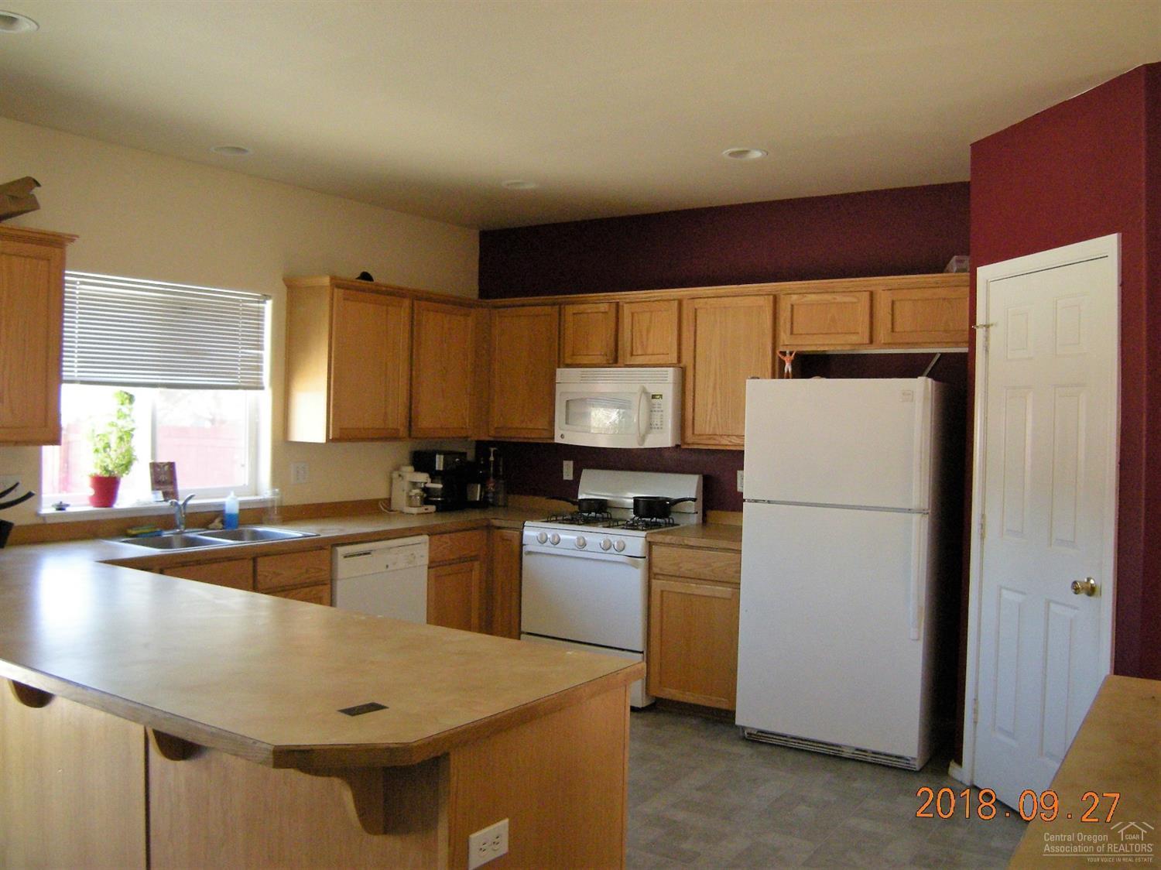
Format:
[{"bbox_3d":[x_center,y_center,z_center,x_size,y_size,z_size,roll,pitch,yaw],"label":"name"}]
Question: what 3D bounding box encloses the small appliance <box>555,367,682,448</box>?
[{"bbox_3d":[0.278,-0.151,5.183,0.757,0.423,0.410,2,1,34],"label":"small appliance"}]

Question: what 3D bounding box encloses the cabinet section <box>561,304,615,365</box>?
[{"bbox_3d":[0.132,-0.570,5.361,0.399,0.365,0.330,2,2,34],"label":"cabinet section"}]

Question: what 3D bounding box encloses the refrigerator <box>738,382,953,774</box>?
[{"bbox_3d":[1.241,0.576,4.366,0.791,1.656,0.710,2,2,29],"label":"refrigerator"}]

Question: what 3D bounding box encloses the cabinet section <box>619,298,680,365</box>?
[{"bbox_3d":[0.456,-0.557,5.140,0.381,0.365,0.330,2,2,34],"label":"cabinet section"}]

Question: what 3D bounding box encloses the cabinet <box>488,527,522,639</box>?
[{"bbox_3d":[-0.234,0.921,5.422,0.302,0.850,0.620,2,2,34],"label":"cabinet"}]

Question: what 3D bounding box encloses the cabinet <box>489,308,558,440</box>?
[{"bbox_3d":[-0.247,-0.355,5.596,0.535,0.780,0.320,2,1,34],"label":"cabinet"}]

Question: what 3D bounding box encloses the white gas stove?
[{"bbox_3d":[0.179,0.793,5.067,0.760,1.165,0.670,2,1,34],"label":"white gas stove"}]

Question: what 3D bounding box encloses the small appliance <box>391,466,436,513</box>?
[{"bbox_3d":[-0.934,0.309,5.340,0.210,0.265,0.160,2,2,26],"label":"small appliance"}]

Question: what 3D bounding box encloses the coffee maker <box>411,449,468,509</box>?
[{"bbox_3d":[-0.792,0.272,5.579,0.240,0.335,0.290,3,2,44],"label":"coffee maker"}]

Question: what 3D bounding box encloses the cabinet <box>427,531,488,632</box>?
[{"bbox_3d":[-0.914,0.881,5.188,0.610,0.780,0.460,2,1,34],"label":"cabinet"}]

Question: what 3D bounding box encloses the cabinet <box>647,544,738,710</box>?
[{"bbox_3d":[0.726,0.920,4.731,0.523,0.780,0.610,2,1,34],"label":"cabinet"}]

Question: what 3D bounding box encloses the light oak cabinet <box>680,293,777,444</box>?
[{"bbox_3d":[0.826,-0.305,4.866,0.512,0.765,0.336,2,2,34],"label":"light oak cabinet"}]

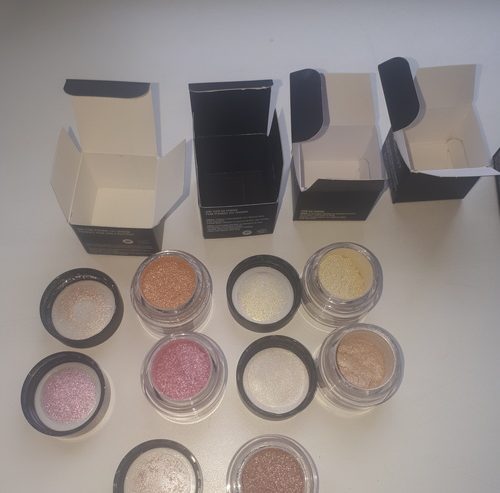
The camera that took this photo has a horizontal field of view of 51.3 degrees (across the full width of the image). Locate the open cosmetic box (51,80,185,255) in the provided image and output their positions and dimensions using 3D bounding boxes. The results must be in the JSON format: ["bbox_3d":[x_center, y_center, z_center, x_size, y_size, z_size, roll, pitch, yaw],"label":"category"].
[{"bbox_3d":[-0.057,-0.033,0.249,0.054,0.070,0.052,2,67,0],"label":"open cosmetic box"}]

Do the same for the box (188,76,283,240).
[{"bbox_3d":[-0.007,-0.039,0.251,0.041,0.072,0.041,-5,67,-3],"label":"box"}]

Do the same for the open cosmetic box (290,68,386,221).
[{"bbox_3d":[0.041,-0.047,0.256,0.044,0.071,0.051,1,67,0],"label":"open cosmetic box"}]

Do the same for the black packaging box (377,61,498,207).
[{"bbox_3d":[0.090,-0.052,0.260,0.052,0.068,0.051,-3,67,-2],"label":"black packaging box"}]

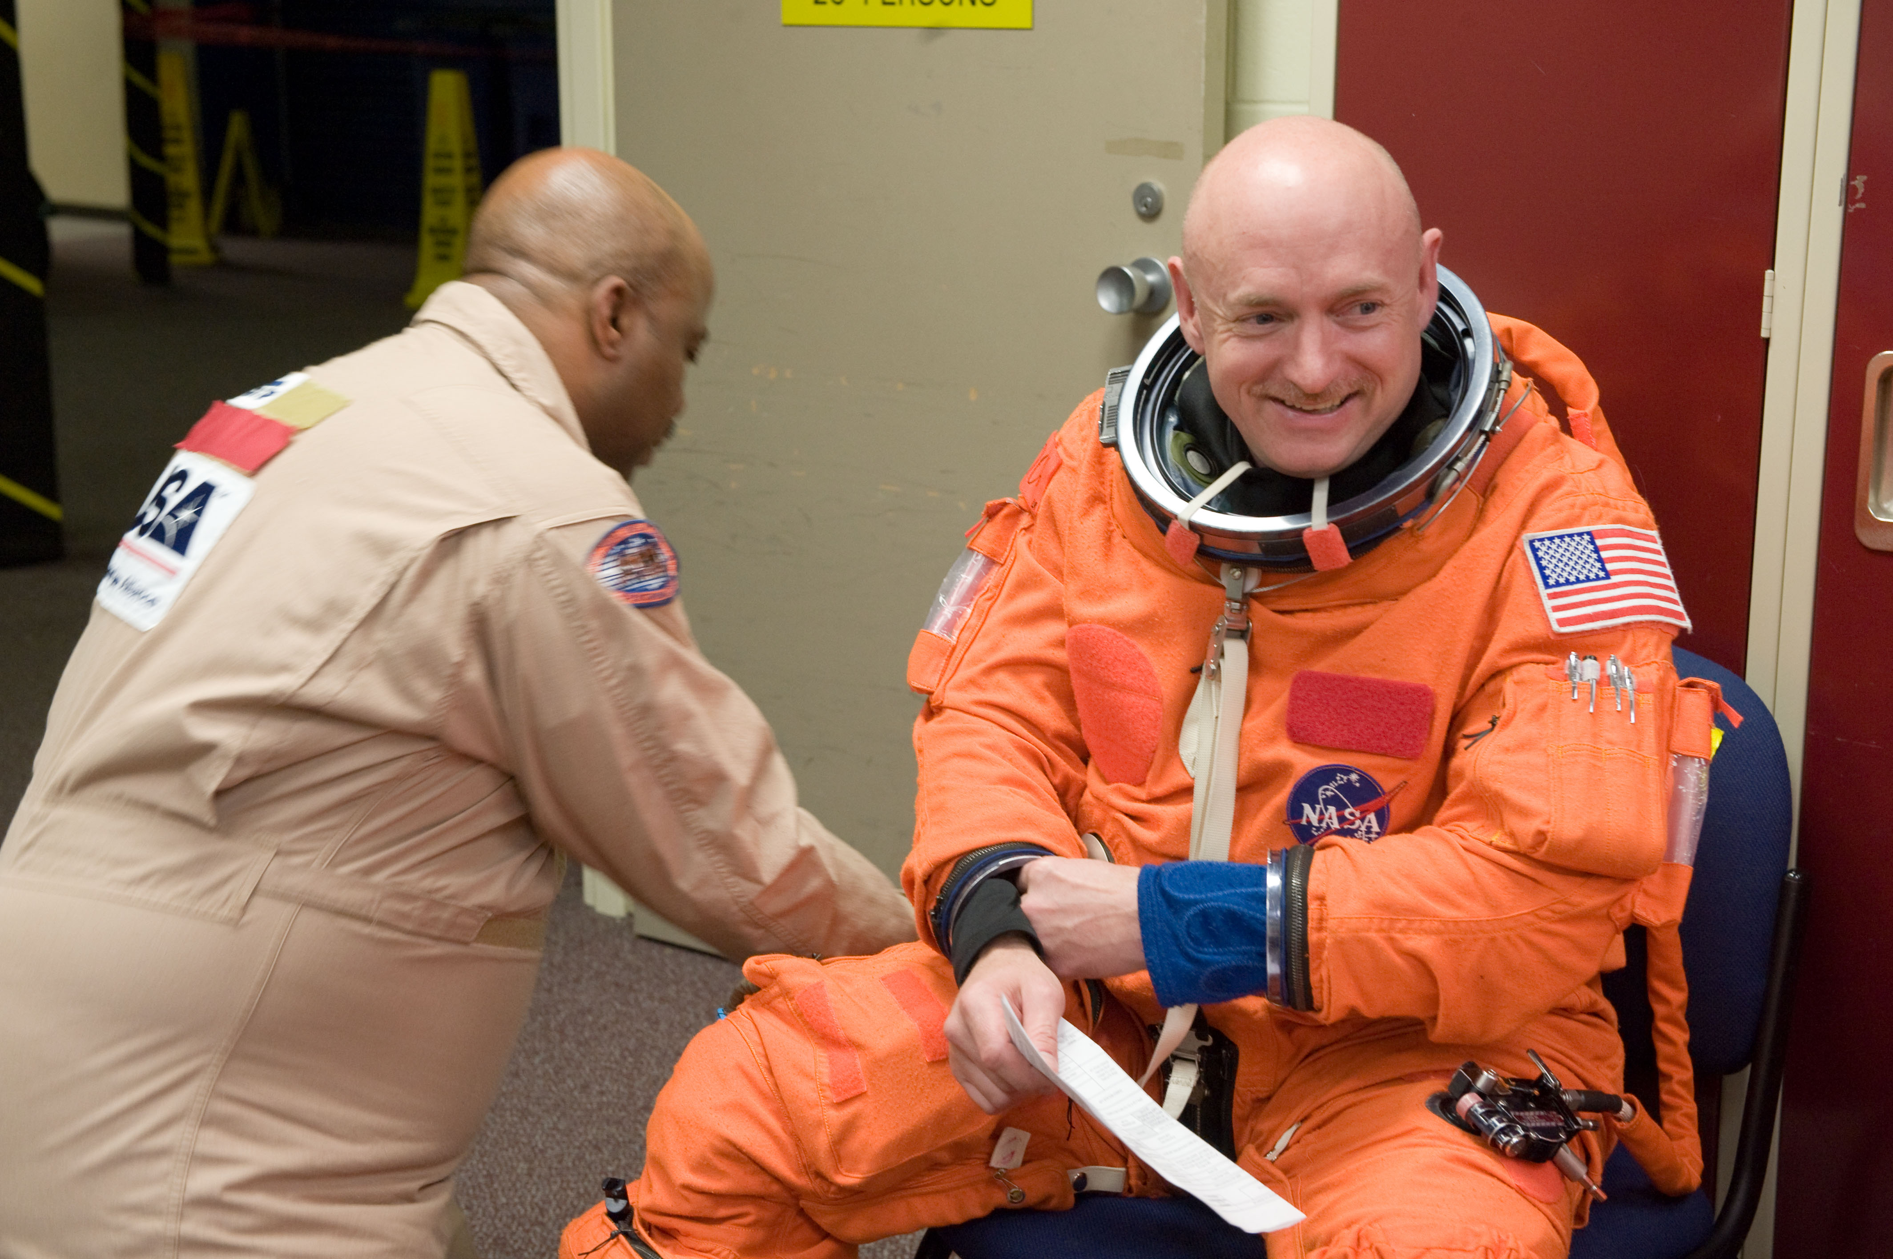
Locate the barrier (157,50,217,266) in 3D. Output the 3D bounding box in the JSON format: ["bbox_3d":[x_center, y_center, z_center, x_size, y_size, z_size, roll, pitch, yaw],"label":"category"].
[{"bbox_3d":[-3.396,-2.086,12.993,0.310,0.914,0.310,-3,14,-14],"label":"barrier"}]

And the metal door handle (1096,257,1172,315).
[{"bbox_3d":[0.222,-0.404,3.469,0.064,0.064,0.077,10,17,35],"label":"metal door handle"}]

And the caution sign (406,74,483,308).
[{"bbox_3d":[-1.917,-1.718,11.443,0.310,0.914,0.310,4,14,16],"label":"caution sign"}]

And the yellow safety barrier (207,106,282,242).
[{"bbox_3d":[-3.429,-2.229,14.328,0.320,0.620,0.290,0,13,-1],"label":"yellow safety barrier"}]

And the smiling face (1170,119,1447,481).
[{"bbox_3d":[0.243,-0.229,1.990,0.180,0.232,0.205,-4,22,9],"label":"smiling face"}]

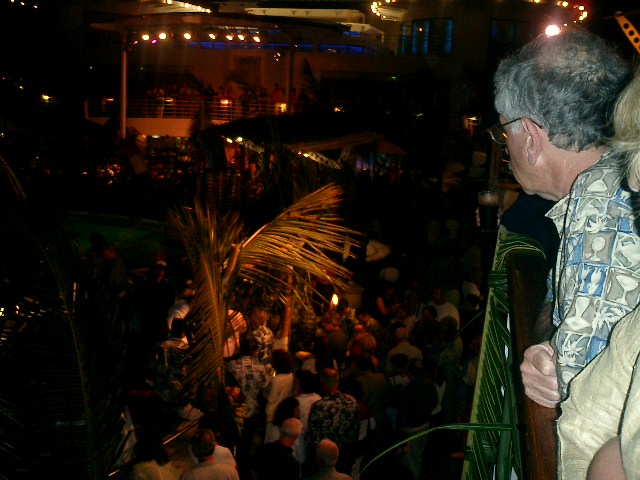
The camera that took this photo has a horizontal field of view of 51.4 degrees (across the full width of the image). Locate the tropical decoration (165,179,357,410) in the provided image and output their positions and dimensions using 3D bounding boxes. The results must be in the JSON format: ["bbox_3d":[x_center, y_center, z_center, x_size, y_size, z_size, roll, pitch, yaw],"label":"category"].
[{"bbox_3d":[-0.580,0.580,6.900,1.950,2.200,1.200,1,11,0],"label":"tropical decoration"}]

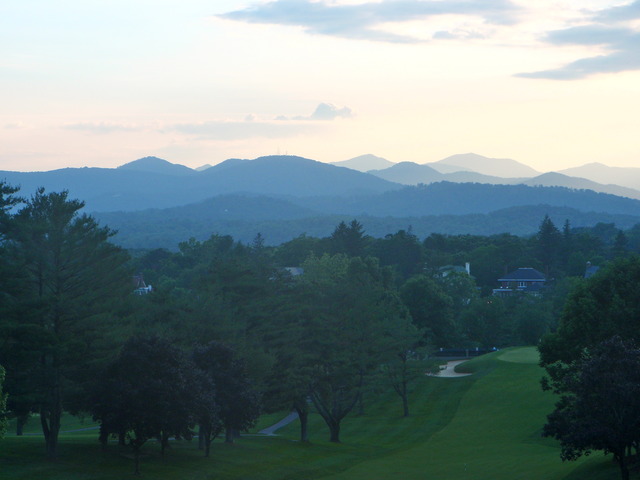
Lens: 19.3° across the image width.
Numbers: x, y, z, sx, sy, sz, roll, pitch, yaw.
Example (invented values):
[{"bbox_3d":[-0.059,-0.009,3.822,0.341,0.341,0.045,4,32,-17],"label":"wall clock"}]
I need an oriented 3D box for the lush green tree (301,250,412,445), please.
[{"bbox_3d":[4.570,13.230,230.000,13.900,22.930,13.500,0,1,0],"label":"lush green tree"}]

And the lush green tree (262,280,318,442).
[{"bbox_3d":[-3.630,14.950,232.000,6.890,19.930,7.500,0,1,0],"label":"lush green tree"}]

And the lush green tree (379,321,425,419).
[{"bbox_3d":[11.510,17.720,260.000,6.340,13.240,6.500,0,1,0],"label":"lush green tree"}]

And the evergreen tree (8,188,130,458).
[{"bbox_3d":[-27.230,9.080,205.000,13.260,29.350,13.000,0,1,0],"label":"evergreen tree"}]

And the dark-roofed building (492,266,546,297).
[{"bbox_3d":[58.180,12.540,550.000,15.750,9.620,12.000,0,1,0],"label":"dark-roofed building"}]

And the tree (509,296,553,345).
[{"bbox_3d":[49.670,19.110,445.000,10.380,11.560,11.000,0,1,0],"label":"tree"}]

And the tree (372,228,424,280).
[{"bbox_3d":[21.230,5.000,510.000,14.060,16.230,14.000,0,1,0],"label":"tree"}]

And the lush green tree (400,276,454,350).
[{"bbox_3d":[25.320,16.680,440.000,13.070,17.270,13.000,0,1,0],"label":"lush green tree"}]

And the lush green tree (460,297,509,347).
[{"bbox_3d":[38.820,19.470,445.000,12.270,12.270,12.000,0,1,0],"label":"lush green tree"}]

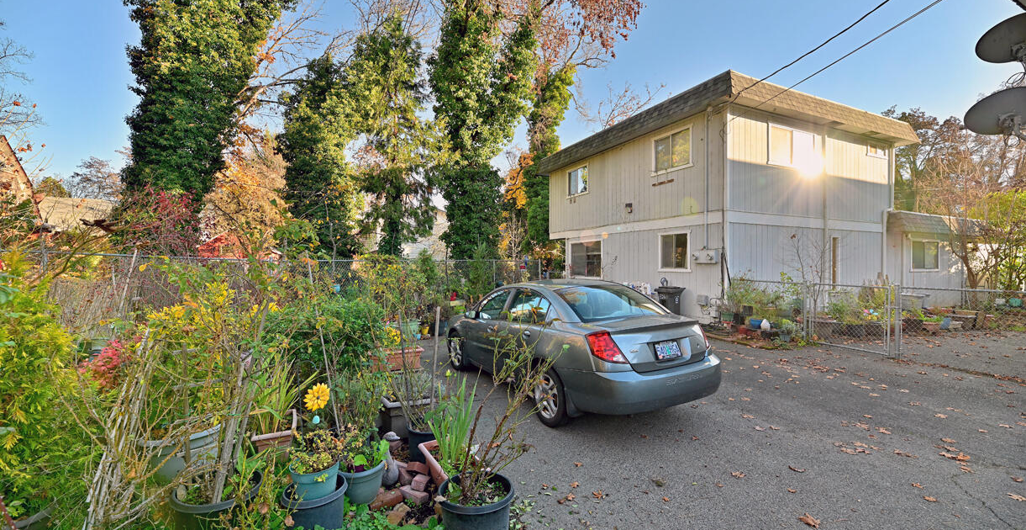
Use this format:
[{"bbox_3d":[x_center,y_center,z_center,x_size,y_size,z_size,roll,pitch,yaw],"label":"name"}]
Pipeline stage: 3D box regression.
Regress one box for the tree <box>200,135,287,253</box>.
[{"bbox_3d":[-17.500,-3.600,26.000,6.000,10.000,6.000,0,1,-34],"label":"tree"}]

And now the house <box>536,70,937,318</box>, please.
[{"bbox_3d":[6.680,-1.480,14.200,8.500,5.750,8.600,0,0,-25],"label":"house"}]

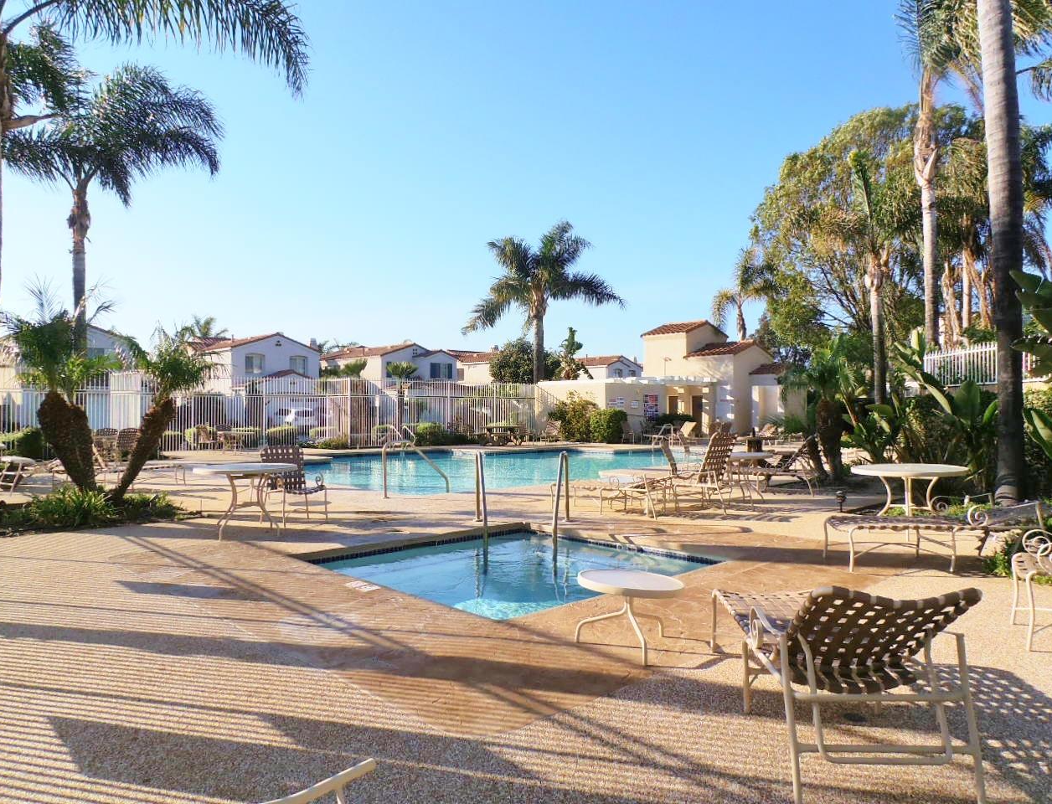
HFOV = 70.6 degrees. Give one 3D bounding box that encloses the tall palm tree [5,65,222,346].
[{"bbox_3d":[-11.207,-3.659,20.058,6.000,10.700,5.800,0,-1,0],"label":"tall palm tree"}]

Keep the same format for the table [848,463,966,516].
[{"bbox_3d":[4.119,1.069,7.983,1.220,0.730,1.220,0,-1,0],"label":"table"}]

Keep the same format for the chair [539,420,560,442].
[{"bbox_3d":[1.084,1.340,32.383,0.800,0.950,0.660,0,-1,-41],"label":"chair"}]

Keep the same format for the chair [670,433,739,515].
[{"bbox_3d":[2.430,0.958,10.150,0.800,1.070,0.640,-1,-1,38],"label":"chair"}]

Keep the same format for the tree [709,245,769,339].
[{"bbox_3d":[13.300,-3.852,46.000,3.900,11.700,3.800,0,-1,0],"label":"tree"}]

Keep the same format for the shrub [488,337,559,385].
[{"bbox_3d":[-0.100,-0.665,38.000,3.700,5.100,3.500,0,-1,0],"label":"shrub"}]

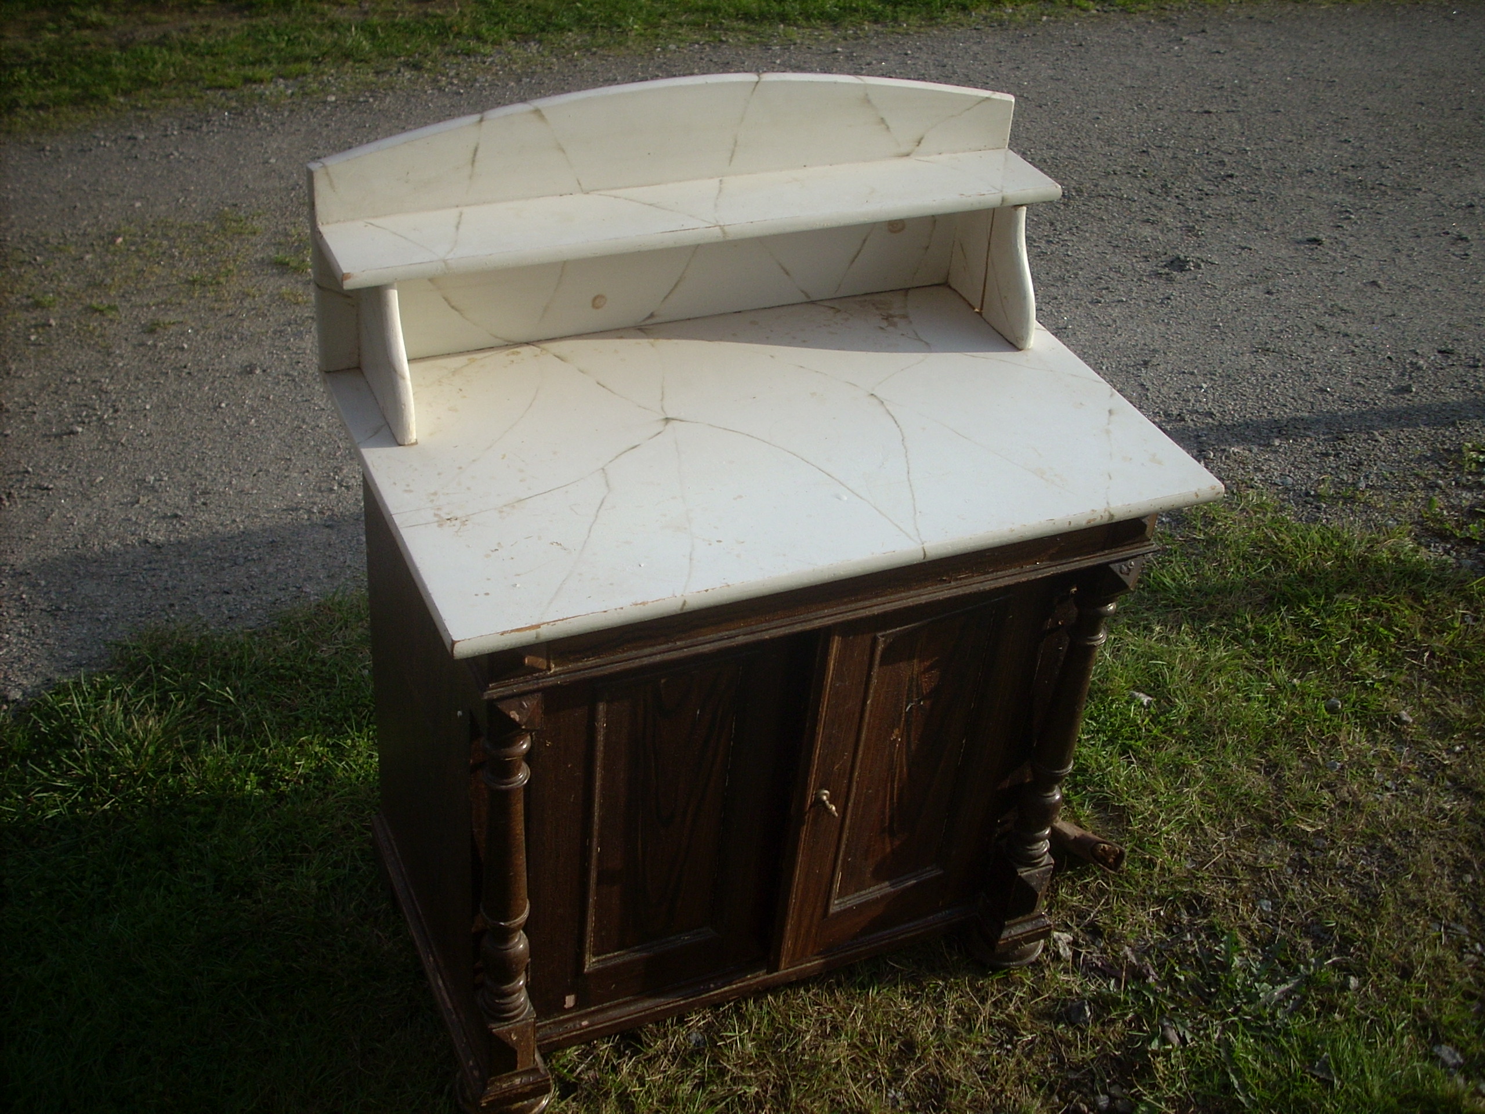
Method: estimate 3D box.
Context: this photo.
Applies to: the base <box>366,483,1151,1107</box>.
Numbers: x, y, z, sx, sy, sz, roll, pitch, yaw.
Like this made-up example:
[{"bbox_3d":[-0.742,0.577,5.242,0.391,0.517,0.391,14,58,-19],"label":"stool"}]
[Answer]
[{"bbox_3d":[-0.016,0.172,1.931,0.772,0.763,0.476,-11,40,-23],"label":"base"}]

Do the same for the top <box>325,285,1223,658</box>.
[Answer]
[{"bbox_3d":[0.028,-0.134,1.689,0.830,0.021,0.491,-11,40,-23],"label":"top"}]

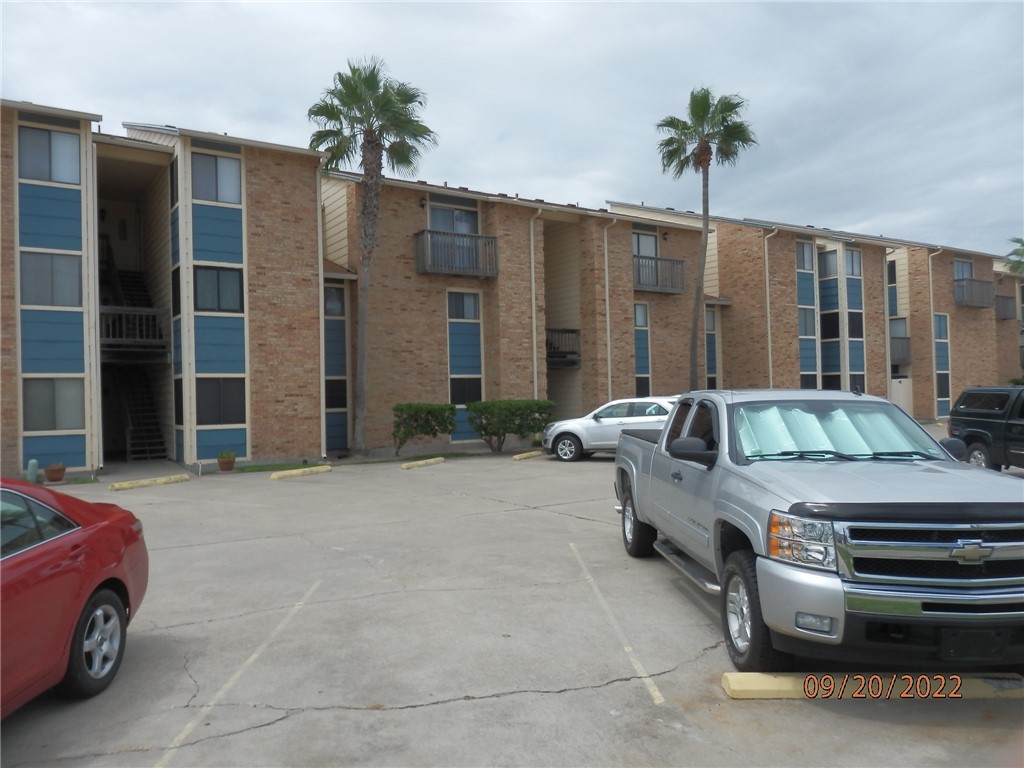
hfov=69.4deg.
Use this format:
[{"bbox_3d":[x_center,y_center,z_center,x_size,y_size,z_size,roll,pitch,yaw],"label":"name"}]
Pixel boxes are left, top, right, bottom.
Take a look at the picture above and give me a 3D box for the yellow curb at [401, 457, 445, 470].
[{"bbox_3d":[-2.307,2.045,19.022,0.160,0.130,1.830,-2,-1,26],"label":"yellow curb"}]

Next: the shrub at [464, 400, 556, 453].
[{"bbox_3d":[0.005,1.283,22.669,2.800,1.585,1.200,-1,-1,-34],"label":"shrub"}]

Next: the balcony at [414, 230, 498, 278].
[{"bbox_3d":[-1.756,-3.957,23.145,2.551,1.286,0.850,-1,-1,-34],"label":"balcony"}]

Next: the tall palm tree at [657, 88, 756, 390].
[{"bbox_3d":[7.804,-4.880,29.118,3.800,13.556,3.800,-1,-1,-33],"label":"tall palm tree"}]

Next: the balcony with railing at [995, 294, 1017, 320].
[{"bbox_3d":[28.593,-4.423,43.496,2.650,1.340,0.764,-1,-1,-33],"label":"balcony with railing"}]

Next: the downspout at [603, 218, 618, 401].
[{"bbox_3d":[3.647,-1.982,26.546,0.140,7.868,0.580,-1,-1,-33],"label":"downspout"}]

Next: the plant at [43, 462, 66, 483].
[{"bbox_3d":[-9.804,1.886,15.870,0.466,0.389,0.466,-1,-1,-33],"label":"plant"}]

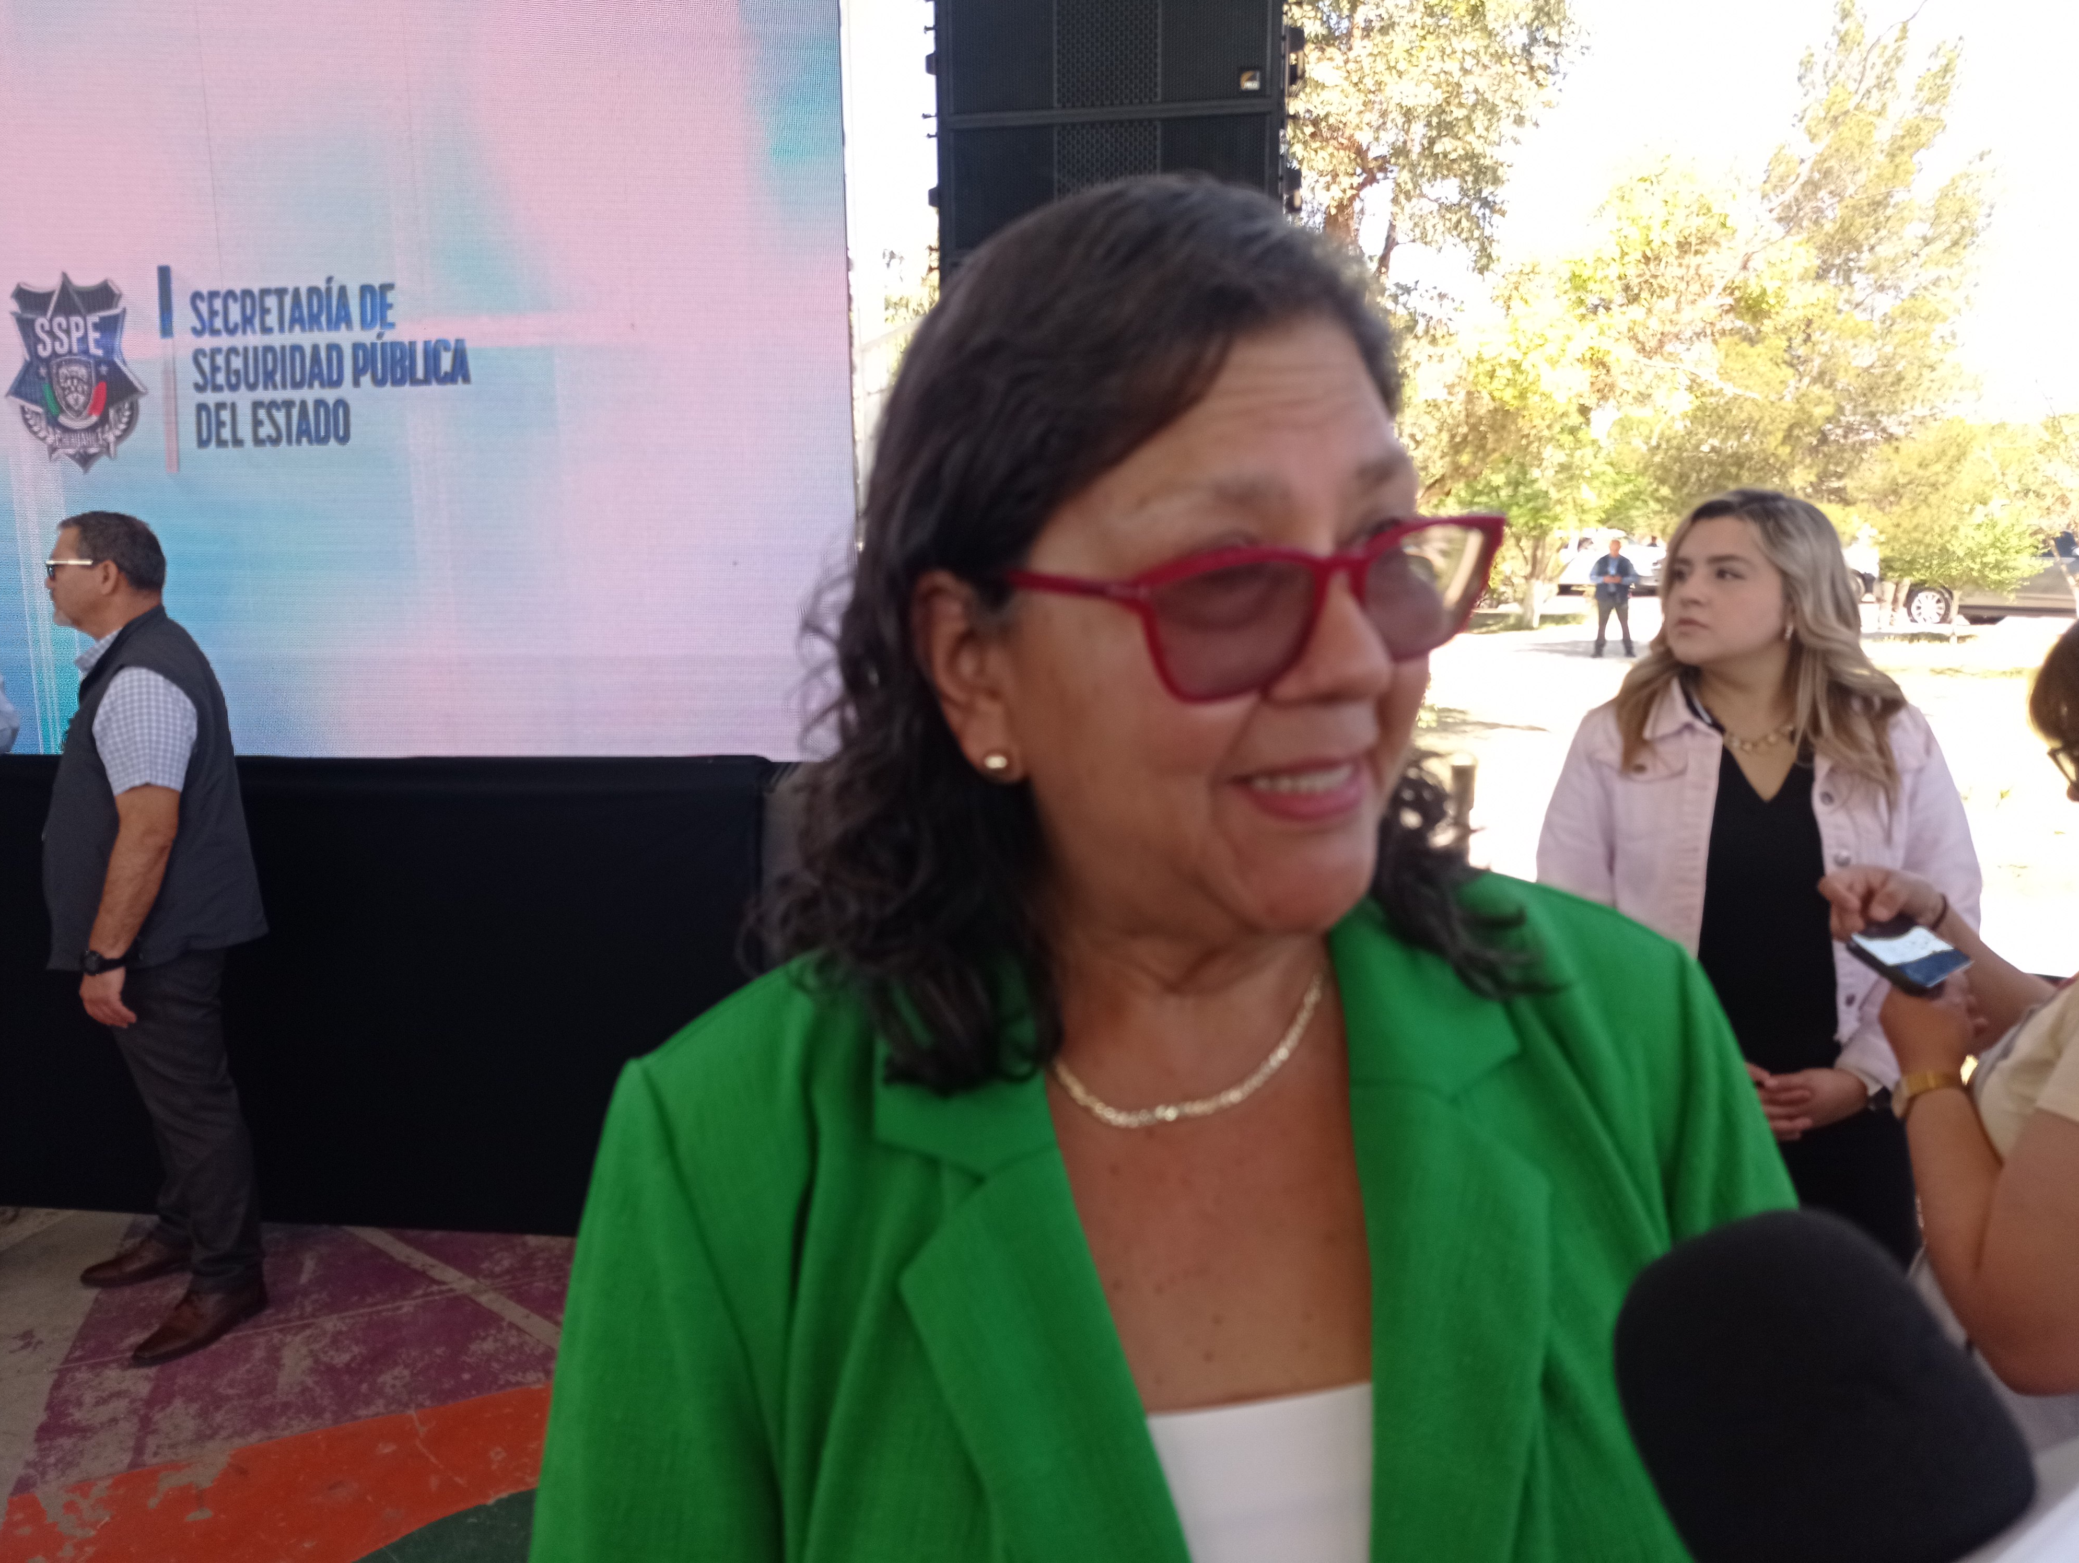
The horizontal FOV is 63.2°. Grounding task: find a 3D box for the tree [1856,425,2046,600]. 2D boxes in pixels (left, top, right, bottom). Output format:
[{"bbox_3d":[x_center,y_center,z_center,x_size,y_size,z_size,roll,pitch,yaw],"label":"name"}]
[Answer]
[{"bbox_3d":[13.719,-3.885,25.500,2.850,3.050,2.800,3,8,28],"label":"tree"}]

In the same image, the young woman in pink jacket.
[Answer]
[{"bbox_3d":[0.895,0.442,2.168,0.530,1.620,0.360,2,7,19],"label":"young woman in pink jacket"}]

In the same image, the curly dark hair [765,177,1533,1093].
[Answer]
[{"bbox_3d":[0.043,-0.062,0.612,0.265,0.310,0.245,-5,8,-34],"label":"curly dark hair"}]

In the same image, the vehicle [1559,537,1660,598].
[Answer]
[{"bbox_3d":[13.157,-4.916,38.500,4.500,1.550,1.820,1,7,16],"label":"vehicle"}]

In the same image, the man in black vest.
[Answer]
[{"bbox_3d":[-1.832,0.283,3.501,0.430,1.680,0.500,-5,8,-31],"label":"man in black vest"}]

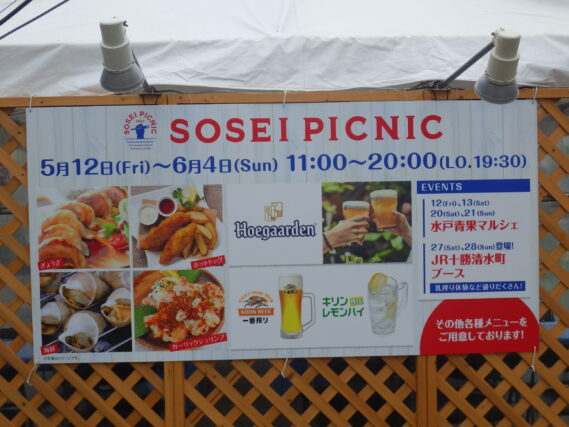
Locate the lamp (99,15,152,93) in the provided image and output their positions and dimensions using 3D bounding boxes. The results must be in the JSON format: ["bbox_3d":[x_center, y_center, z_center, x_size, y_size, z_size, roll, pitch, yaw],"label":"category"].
[{"bbox_3d":[-0.476,-0.454,1.980,0.140,0.205,0.150,-1,45,3],"label":"lamp"}]

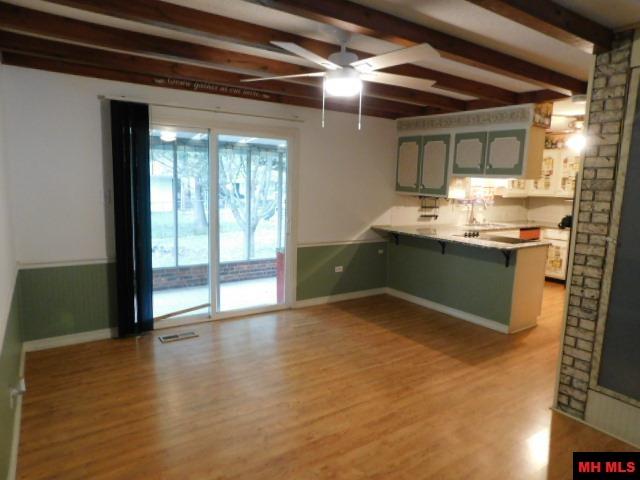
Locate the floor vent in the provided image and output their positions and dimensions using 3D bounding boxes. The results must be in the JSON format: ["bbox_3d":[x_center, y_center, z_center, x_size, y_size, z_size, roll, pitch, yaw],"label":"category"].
[{"bbox_3d":[-1.312,0.891,3.951,0.330,0.015,0.140,-4,9,-33],"label":"floor vent"}]

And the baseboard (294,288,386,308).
[{"bbox_3d":[0.295,0.712,5.307,1.390,0.089,0.018,-4,9,-33],"label":"baseboard"}]

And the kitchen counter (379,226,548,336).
[{"bbox_3d":[1.510,0.370,4.950,0.880,0.910,1.830,-4,9,-33],"label":"kitchen counter"}]

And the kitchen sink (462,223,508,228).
[{"bbox_3d":[2.435,-0.149,6.226,0.560,0.170,0.460,-4,9,-33],"label":"kitchen sink"}]

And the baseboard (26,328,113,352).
[{"bbox_3d":[-2.150,0.869,3.696,0.696,0.089,0.018,-4,9,-33],"label":"baseboard"}]

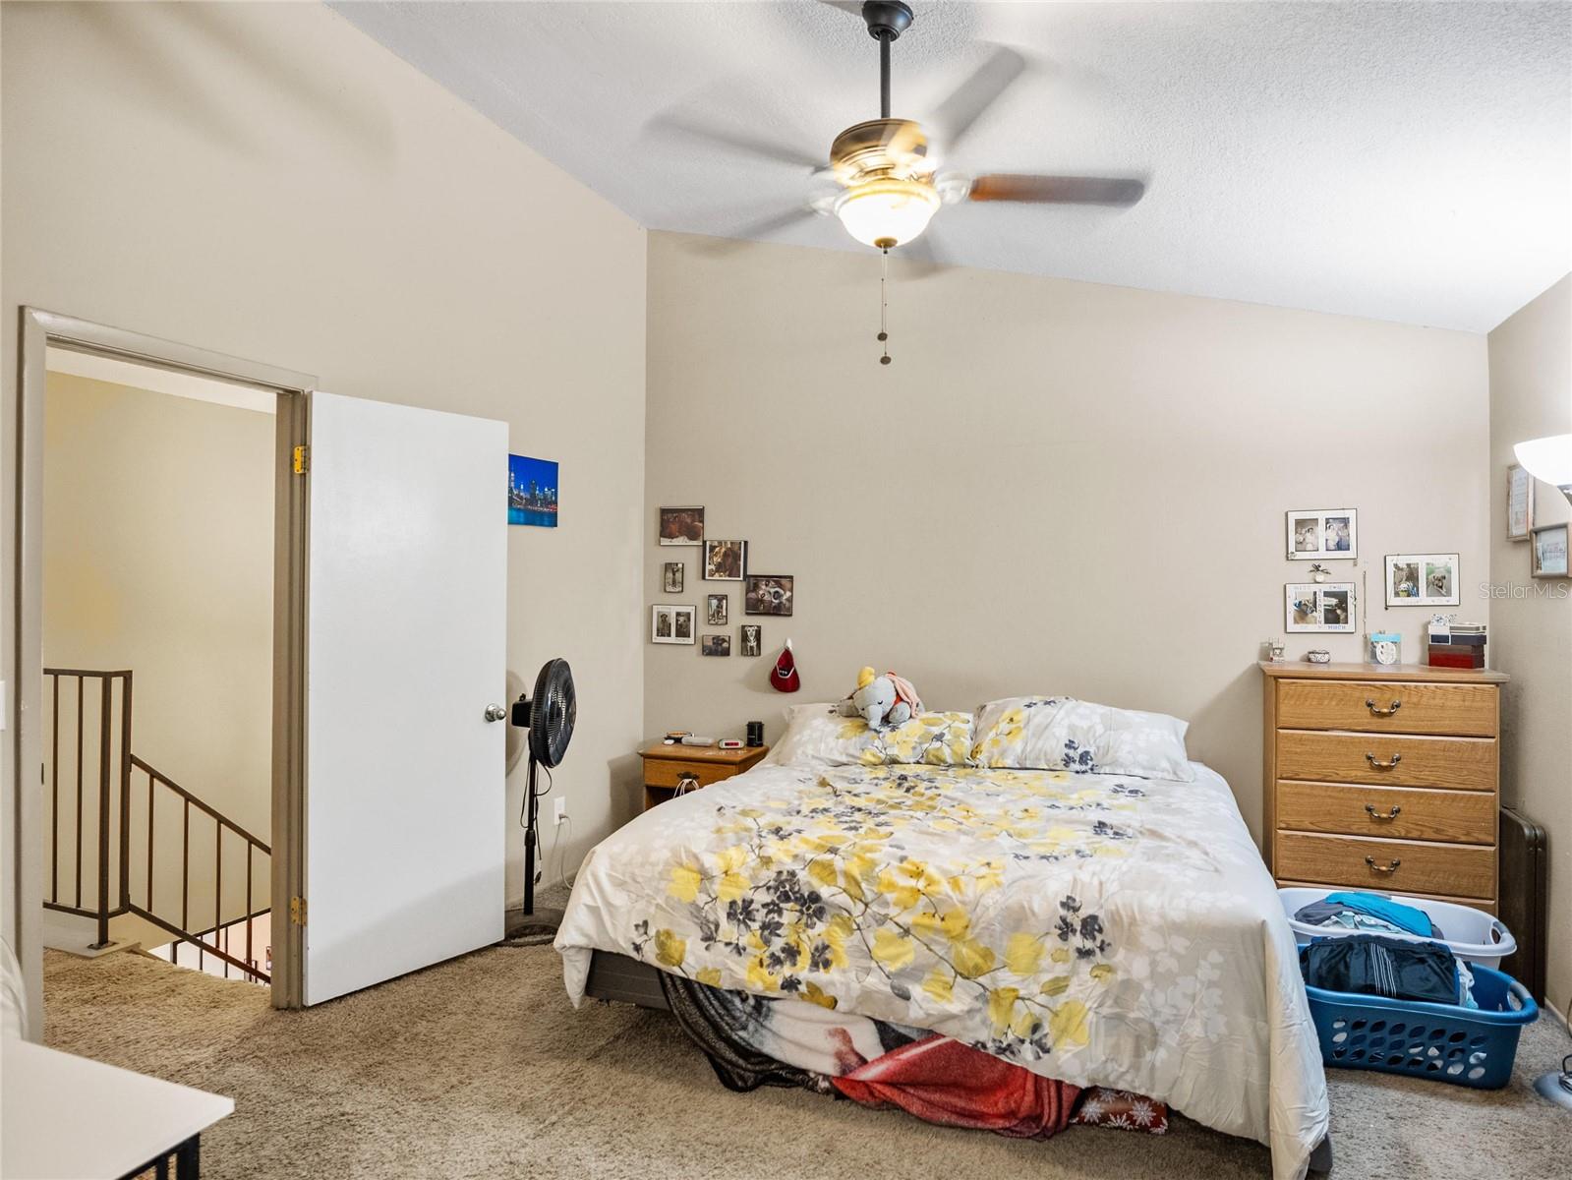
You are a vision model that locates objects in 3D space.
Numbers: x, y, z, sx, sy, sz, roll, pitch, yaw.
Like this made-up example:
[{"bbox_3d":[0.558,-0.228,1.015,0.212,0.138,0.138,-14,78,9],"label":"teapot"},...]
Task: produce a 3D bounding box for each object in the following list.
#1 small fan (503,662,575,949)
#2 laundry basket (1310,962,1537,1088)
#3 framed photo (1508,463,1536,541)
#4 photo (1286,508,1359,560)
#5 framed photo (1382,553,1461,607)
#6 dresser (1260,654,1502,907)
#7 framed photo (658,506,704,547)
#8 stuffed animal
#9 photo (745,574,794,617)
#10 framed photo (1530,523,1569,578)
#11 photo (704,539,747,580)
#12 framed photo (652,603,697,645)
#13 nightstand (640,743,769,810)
[{"bbox_3d":[-1.055,0.836,3.740,0.420,1.105,0.450,0,0,-2],"label":"small fan"},{"bbox_3d":[1.815,1.264,2.710,0.630,0.250,0.420,0,0,17],"label":"laundry basket"},{"bbox_3d":[2.537,-0.306,3.134,0.021,0.265,0.210,0,0,23],"label":"framed photo"},{"bbox_3d":[2.178,-0.224,3.691,0.252,0.214,0.018,0,0,23],"label":"photo"},{"bbox_3d":[2.492,-0.039,3.557,0.247,0.209,0.018,0,0,23],"label":"framed photo"},{"bbox_3d":[2.236,0.844,3.470,0.750,1.090,0.420,0,0,23],"label":"dresser"},{"bbox_3d":[-0.557,-0.339,4.854,0.262,0.217,0.018,0,0,23],"label":"framed photo"},{"bbox_3d":[0.435,0.490,4.130,0.320,0.265,0.310,0,0,27],"label":"stuffed animal"},{"bbox_3d":[-0.082,0.030,4.660,0.258,0.208,0.020,0,0,23],"label":"photo"},{"bbox_3d":[2.436,-0.123,2.885,0.025,0.167,0.280,0,0,23],"label":"framed photo"},{"bbox_3d":[-0.316,-0.151,4.751,0.255,0.214,0.018,0,0,23],"label":"photo"},{"bbox_3d":[-0.600,0.186,4.885,0.262,0.210,0.020,0,0,23],"label":"framed photo"},{"bbox_3d":[-0.389,1.088,4.506,0.545,0.580,0.440,0,0,23],"label":"nightstand"}]

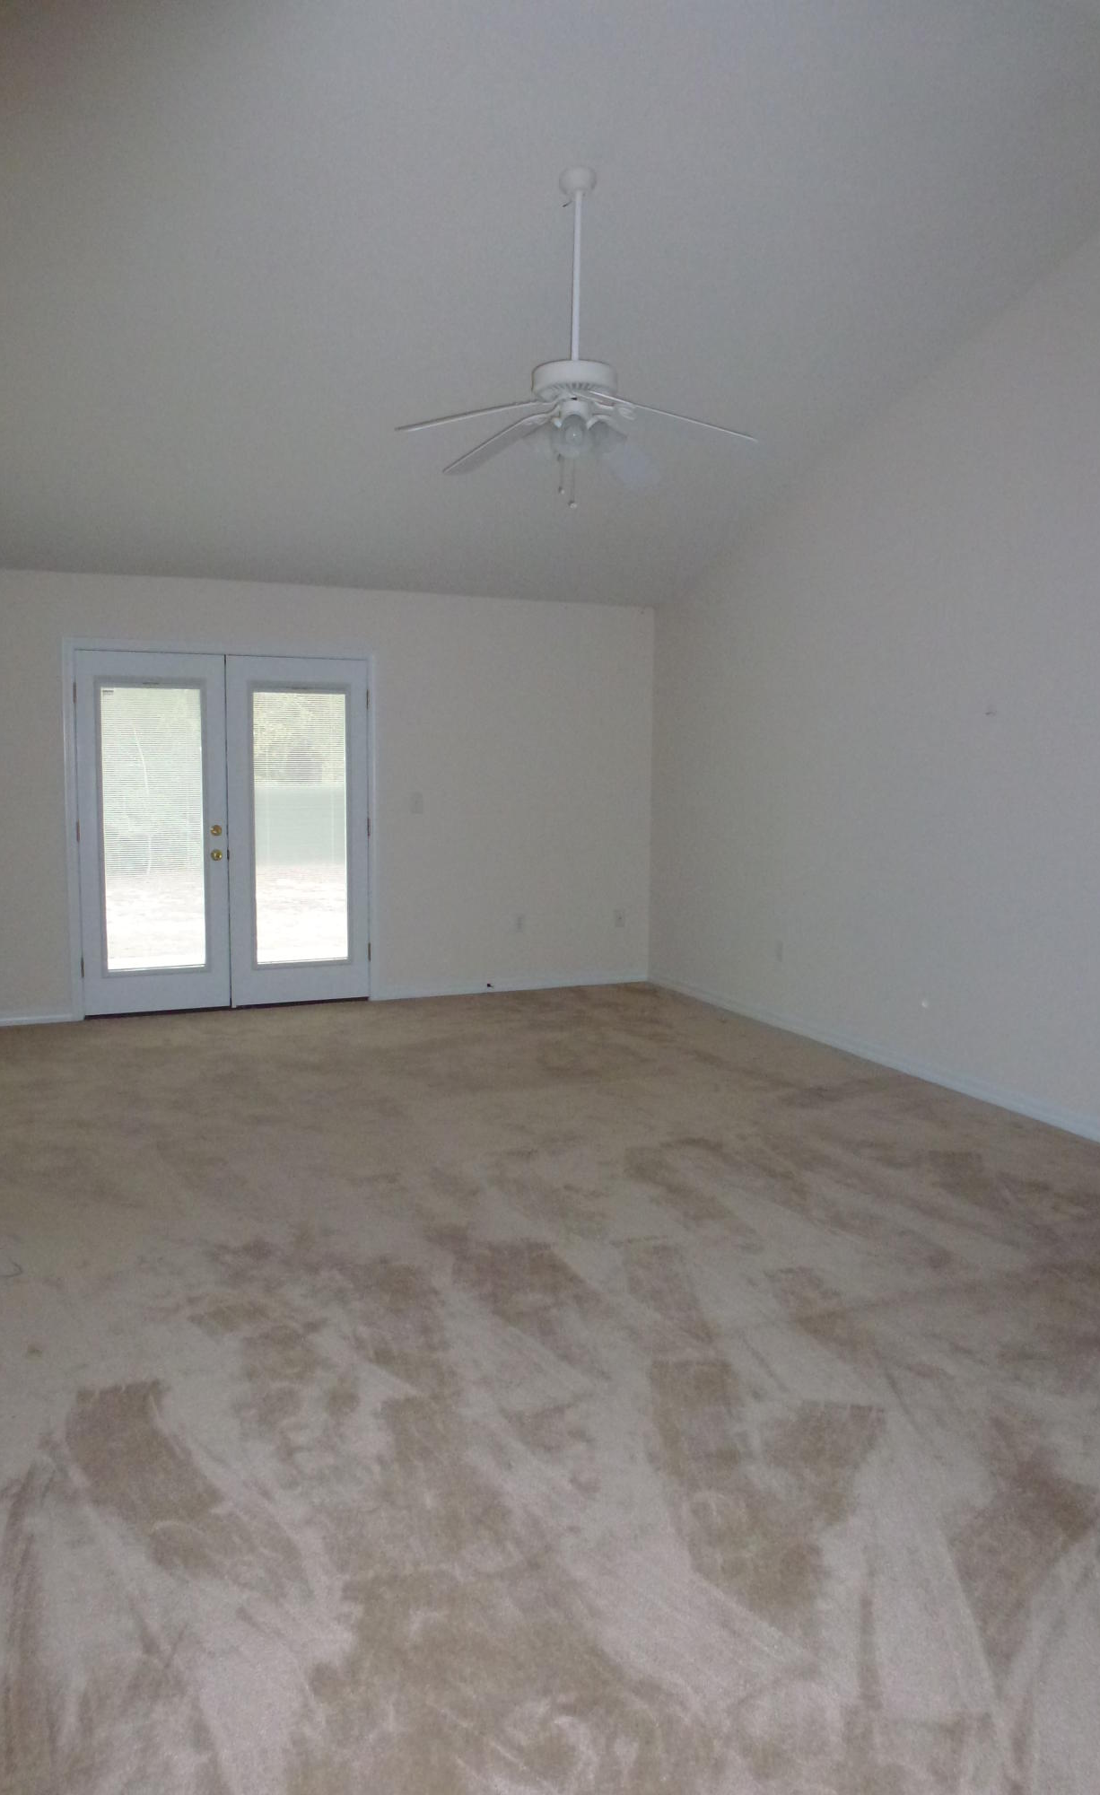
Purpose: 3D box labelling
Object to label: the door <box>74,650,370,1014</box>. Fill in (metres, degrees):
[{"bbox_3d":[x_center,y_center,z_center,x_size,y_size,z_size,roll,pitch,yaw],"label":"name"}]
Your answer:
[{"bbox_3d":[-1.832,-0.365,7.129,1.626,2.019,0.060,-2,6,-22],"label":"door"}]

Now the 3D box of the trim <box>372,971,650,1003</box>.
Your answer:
[{"bbox_3d":[-0.206,0.554,7.898,1.853,0.082,0.016,-2,6,-22],"label":"trim"}]

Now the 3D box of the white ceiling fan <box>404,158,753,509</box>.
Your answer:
[{"bbox_3d":[0.092,-1.883,4.139,1.270,1.106,1.230,0,6,-7],"label":"white ceiling fan"}]

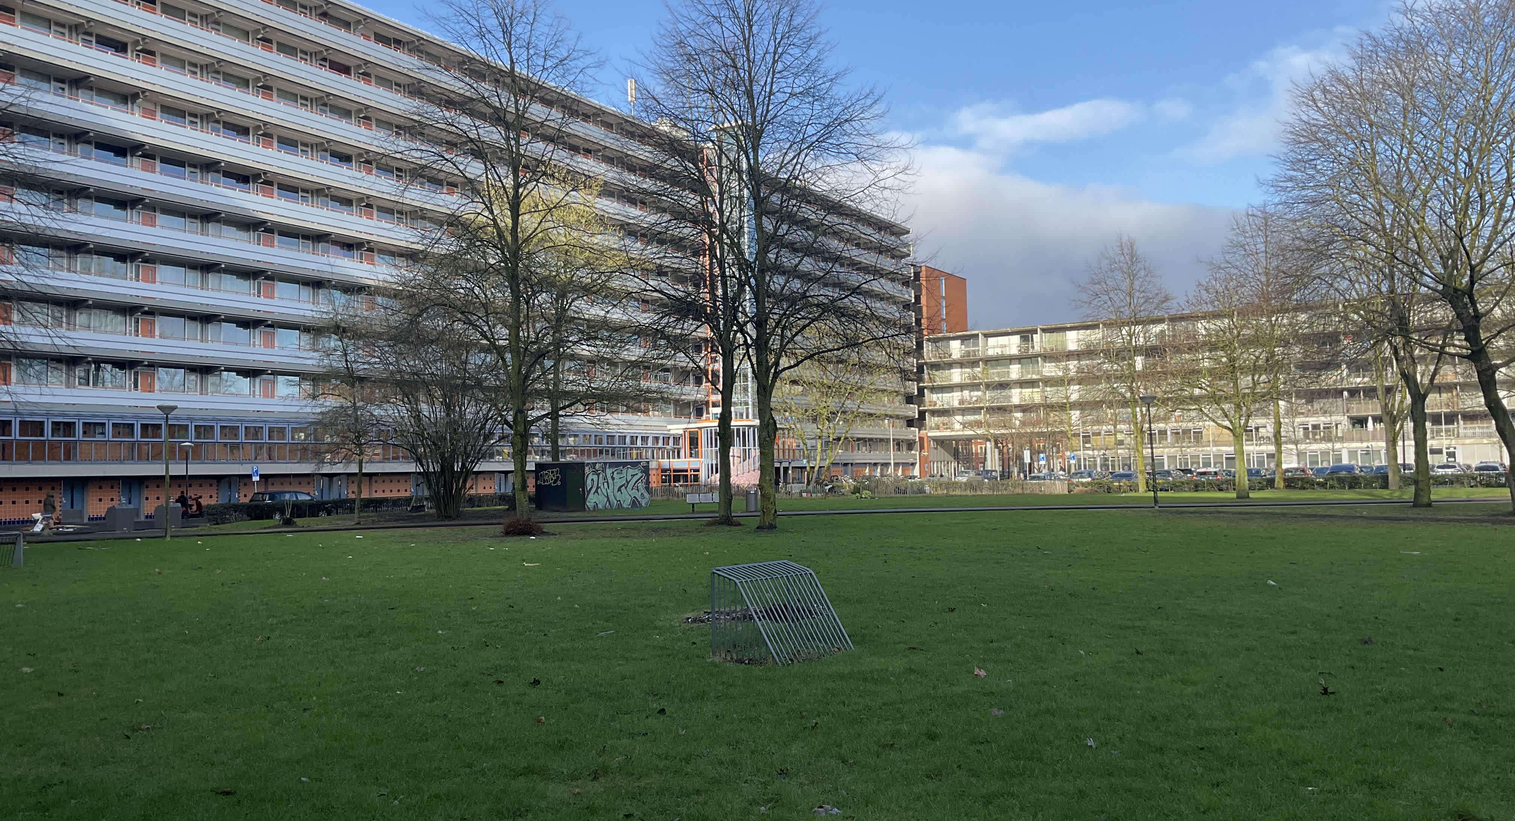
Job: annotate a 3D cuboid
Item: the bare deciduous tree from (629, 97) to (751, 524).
[{"bbox_3d":[-1.830,-3.028,38.105,3.938,12.910,3.820,-1,-3,-3],"label":"bare deciduous tree"}]

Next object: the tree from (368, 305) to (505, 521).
[{"bbox_3d":[-12.284,0.074,48.694,5.230,8.230,5.073,0,-3,-14],"label":"tree"}]

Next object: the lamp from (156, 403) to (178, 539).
[{"bbox_3d":[-17.448,1.794,37.495,0.628,4.020,0.628,0,-3,-25],"label":"lamp"}]

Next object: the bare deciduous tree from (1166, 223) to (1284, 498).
[{"bbox_3d":[20.168,-1.926,54.269,5.133,11.370,4.979,-2,-3,20],"label":"bare deciduous tree"}]

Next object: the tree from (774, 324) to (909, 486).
[{"bbox_3d":[5.978,-0.150,90.287,9.295,12.150,9.016,-1,-3,4],"label":"tree"}]

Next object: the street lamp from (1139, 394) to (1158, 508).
[{"bbox_3d":[13.663,1.429,44.294,0.639,3.990,0.639,-2,-3,17],"label":"street lamp"}]

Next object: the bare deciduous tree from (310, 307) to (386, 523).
[{"bbox_3d":[-14.613,0.152,45.684,2.952,7.810,2.864,0,-3,-18],"label":"bare deciduous tree"}]

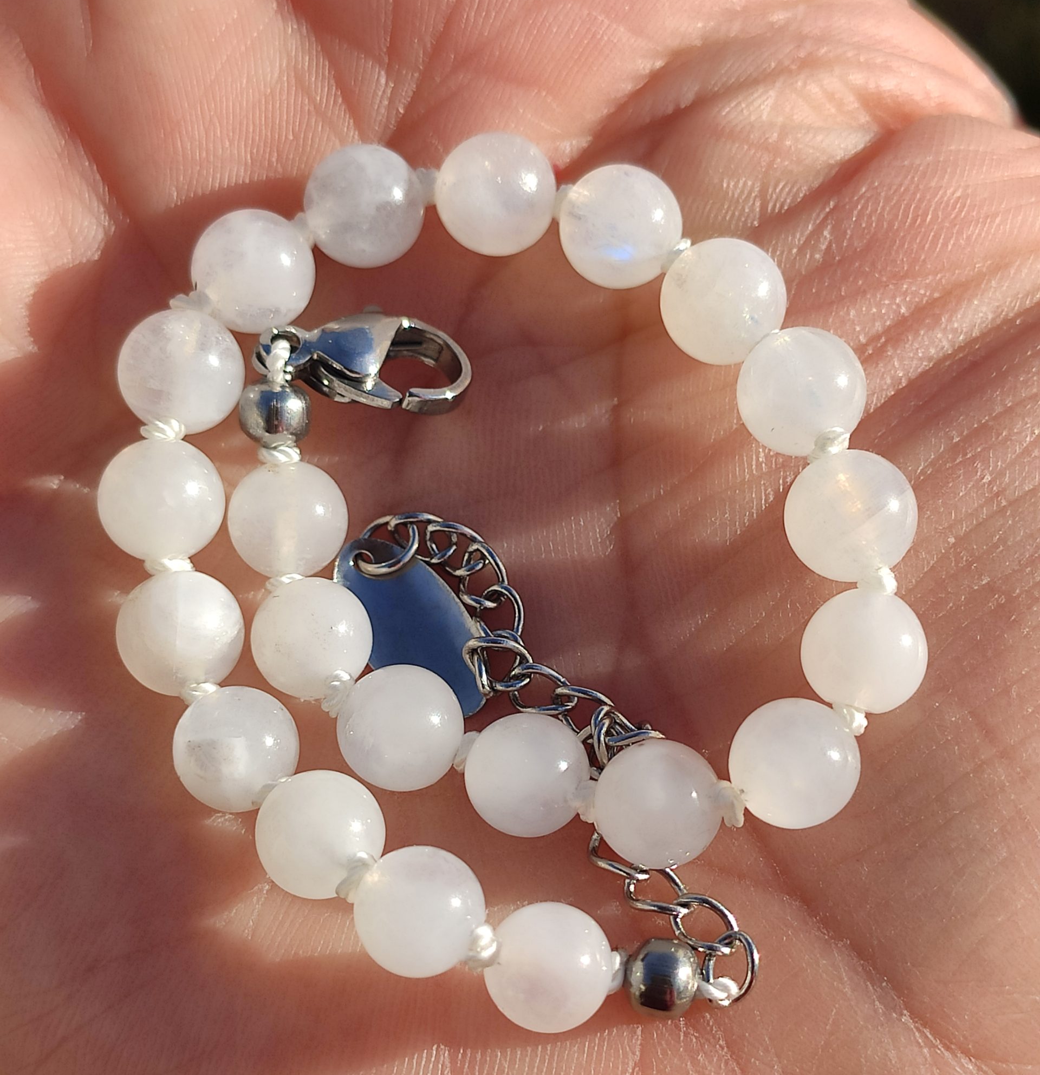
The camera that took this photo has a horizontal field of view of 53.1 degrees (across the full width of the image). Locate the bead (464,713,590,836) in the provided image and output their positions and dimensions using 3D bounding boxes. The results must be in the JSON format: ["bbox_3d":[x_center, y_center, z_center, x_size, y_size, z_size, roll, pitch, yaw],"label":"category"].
[{"bbox_3d":[0.000,0.015,0.065,0.008,0.008,0.008,0,65,0],"label":"bead"}]

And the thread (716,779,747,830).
[{"bbox_3d":[0.013,0.016,0.064,0.002,0.003,0.003,-12,66,-5],"label":"thread"}]

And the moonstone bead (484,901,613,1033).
[{"bbox_3d":[0.002,0.026,0.064,0.008,0.008,0.008,0,65,0],"label":"moonstone bead"}]

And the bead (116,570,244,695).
[{"bbox_3d":[-0.021,0.006,0.064,0.008,0.008,0.008,0,73,0],"label":"bead"}]

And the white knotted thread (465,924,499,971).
[{"bbox_3d":[-0.002,0.025,0.063,0.002,0.003,0.003,22,74,4],"label":"white knotted thread"}]

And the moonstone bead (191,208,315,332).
[{"bbox_3d":[-0.014,-0.014,0.054,0.006,0.006,0.006,0,70,0],"label":"moonstone bead"}]

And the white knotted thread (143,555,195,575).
[{"bbox_3d":[-0.018,0.001,0.053,0.002,0.002,0.001,-9,70,-3],"label":"white knotted thread"}]

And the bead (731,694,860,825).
[{"bbox_3d":[0.013,0.011,0.051,0.006,0.006,0.006,0,70,0],"label":"bead"}]

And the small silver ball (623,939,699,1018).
[{"bbox_3d":[0.009,0.026,0.062,0.004,0.005,0.005,8,73,0],"label":"small silver ball"}]

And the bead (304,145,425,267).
[{"bbox_3d":[-0.010,-0.022,0.068,0.008,0.008,0.008,0,60,0],"label":"bead"}]

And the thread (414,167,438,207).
[{"bbox_3d":[-0.006,-0.023,0.068,0.002,0.002,0.003,-3,60,0],"label":"thread"}]

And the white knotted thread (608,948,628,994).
[{"bbox_3d":[0.006,0.026,0.064,0.002,0.003,0.003,5,65,2],"label":"white knotted thread"}]

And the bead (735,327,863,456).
[{"bbox_3d":[0.017,-0.009,0.064,0.008,0.008,0.008,0,60,0],"label":"bead"}]

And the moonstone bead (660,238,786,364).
[{"bbox_3d":[0.013,-0.015,0.066,0.008,0.008,0.008,0,60,0],"label":"moonstone bead"}]

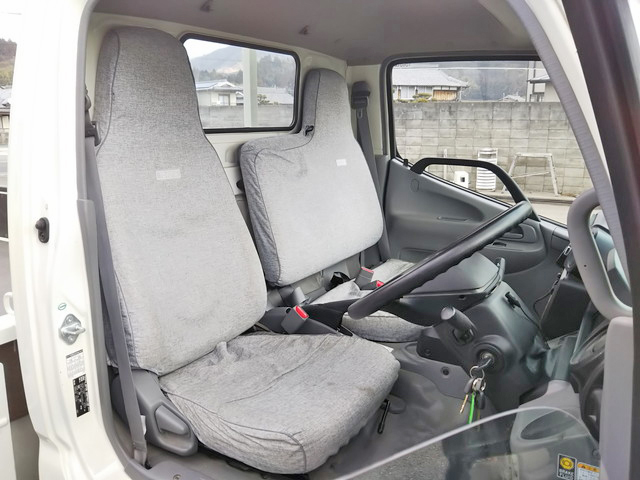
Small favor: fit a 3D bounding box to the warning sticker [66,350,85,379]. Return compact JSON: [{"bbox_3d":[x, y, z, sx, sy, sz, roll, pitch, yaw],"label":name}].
[{"bbox_3d":[-0.527,0.270,1.198,0.005,0.054,0.042,8,15,30],"label":"warning sticker"}]

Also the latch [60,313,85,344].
[{"bbox_3d":[-0.515,0.193,1.168,0.032,0.062,0.046,8,15,30],"label":"latch"}]

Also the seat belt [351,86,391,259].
[{"bbox_3d":[0.237,-0.294,2.433,0.250,0.775,0.110,8,15,30],"label":"seat belt"}]

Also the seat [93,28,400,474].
[{"bbox_3d":[-0.193,-0.035,1.352,0.690,0.950,0.520,8,15,30],"label":"seat"}]

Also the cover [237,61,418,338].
[{"bbox_3d":[0.173,-0.172,1.921,0.700,0.865,0.800,8,15,30],"label":"cover"}]

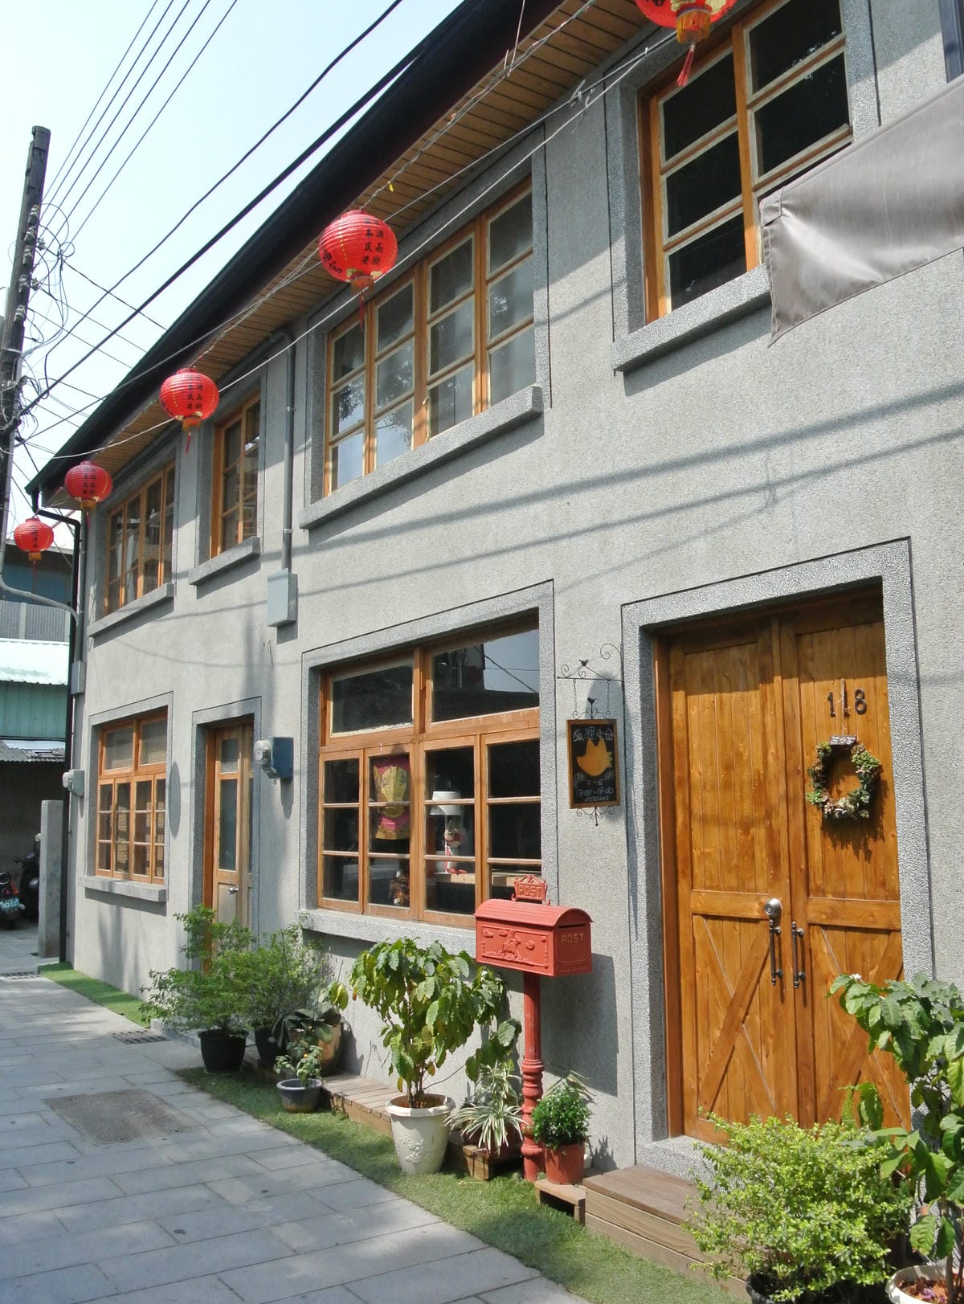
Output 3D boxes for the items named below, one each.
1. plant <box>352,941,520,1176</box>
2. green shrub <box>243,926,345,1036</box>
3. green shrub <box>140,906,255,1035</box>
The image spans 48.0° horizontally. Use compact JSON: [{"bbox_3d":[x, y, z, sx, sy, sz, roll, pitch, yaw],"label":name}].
[{"bbox_3d":[-0.230,1.738,4.722,0.620,0.960,0.660,-1,-8,0],"label":"plant"},{"bbox_3d":[-1.142,1.912,6.298,0.500,0.640,0.560,5,-10,-35],"label":"green shrub"},{"bbox_3d":[-1.703,1.929,6.540,0.620,0.770,0.620,5,-10,-35],"label":"green shrub"}]

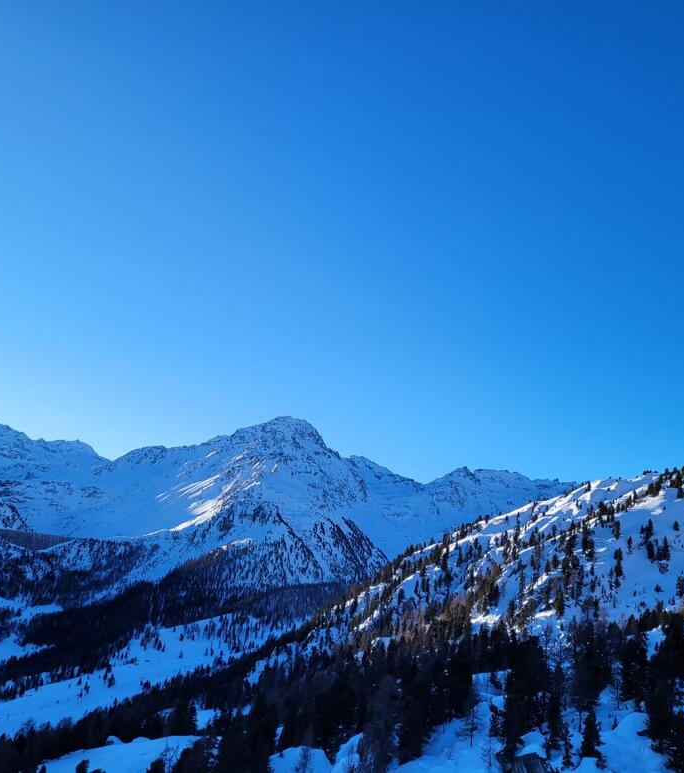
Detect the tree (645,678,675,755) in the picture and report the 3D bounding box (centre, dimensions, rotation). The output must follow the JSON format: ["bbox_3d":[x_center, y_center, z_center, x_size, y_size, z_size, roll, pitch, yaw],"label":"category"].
[{"bbox_3d":[31.590,32.740,77.000,3.180,7.180,3.180,0,-6,0],"label":"tree"}]

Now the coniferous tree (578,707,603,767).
[{"bbox_3d":[24.230,33.970,75.000,2.420,5.620,2.420,0,-6,0],"label":"coniferous tree"}]

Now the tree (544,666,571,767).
[{"bbox_3d":[21.440,32.840,77.000,2.990,9.640,2.990,0,-6,0],"label":"tree"}]

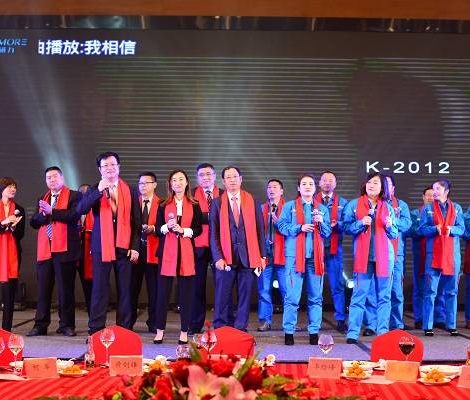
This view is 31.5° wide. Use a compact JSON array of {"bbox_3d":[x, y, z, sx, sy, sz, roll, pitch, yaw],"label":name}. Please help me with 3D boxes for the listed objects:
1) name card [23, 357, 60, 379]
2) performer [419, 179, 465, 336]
[{"bbox_3d":[-1.131,0.983,4.880,0.195,0.115,0.080,1,-4,-17],"label":"name card"},{"bbox_3d":[2.191,0.602,8.800,0.470,1.650,0.360,0,-3,11],"label":"performer"}]

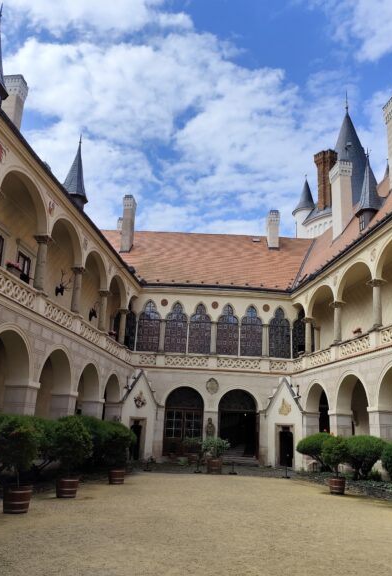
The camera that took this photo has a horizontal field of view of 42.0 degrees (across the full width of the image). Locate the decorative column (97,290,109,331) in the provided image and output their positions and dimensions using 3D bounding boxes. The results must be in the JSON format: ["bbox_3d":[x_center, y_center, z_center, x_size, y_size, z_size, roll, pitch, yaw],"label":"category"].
[{"bbox_3d":[-4.317,1.091,23.944,0.470,1.780,0.470,1,-15,7],"label":"decorative column"}]

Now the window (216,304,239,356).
[{"bbox_3d":[1.935,2.562,30.839,1.337,3.159,0.220,3,-16,-3],"label":"window"}]

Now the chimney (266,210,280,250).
[{"bbox_3d":[5.803,-4.387,38.711,0.850,3.005,0.900,2,-16,0],"label":"chimney"}]

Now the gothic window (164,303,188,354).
[{"bbox_3d":[-1.114,2.241,29.198,1.360,2.901,0.300,3,-15,-1],"label":"gothic window"}]

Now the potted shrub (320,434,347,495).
[{"bbox_3d":[4.437,5.567,16.202,0.799,1.758,0.799,-1,-16,15],"label":"potted shrub"}]

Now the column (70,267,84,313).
[{"bbox_3d":[-5.004,0.191,21.472,0.494,1.998,0.494,0,-16,7],"label":"column"}]

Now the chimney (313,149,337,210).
[{"bbox_3d":[11.123,-9.355,44.000,1.450,5.339,1.600,5,-16,-8],"label":"chimney"}]

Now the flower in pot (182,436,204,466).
[{"bbox_3d":[-0.142,8.652,27.134,1.172,1.456,1.055,2,-16,0],"label":"flower in pot"}]

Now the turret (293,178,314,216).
[{"bbox_3d":[9.735,-8.293,46.000,1.950,3.200,1.950,3,-15,0],"label":"turret"}]

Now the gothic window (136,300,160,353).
[{"bbox_3d":[-2.731,2.244,30.091,1.290,3.107,0.204,3,-16,-2],"label":"gothic window"}]

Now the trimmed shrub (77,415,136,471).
[{"bbox_3d":[-3.080,5.402,17.765,1.900,1.720,1.900,1,-16,7],"label":"trimmed shrub"}]

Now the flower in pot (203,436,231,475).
[{"bbox_3d":[0.798,6.499,19.847,1.050,1.400,1.050,3,-15,-1],"label":"flower in pot"}]

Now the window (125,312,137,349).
[{"bbox_3d":[-4.203,2.193,30.549,1.278,3.222,0.220,3,-16,-3],"label":"window"}]

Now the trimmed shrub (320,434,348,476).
[{"bbox_3d":[4.493,5.434,16.555,0.853,1.260,0.853,-2,-16,15],"label":"trimmed shrub"}]

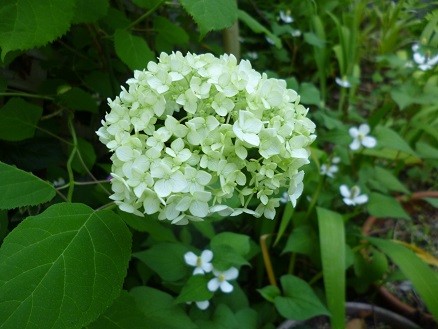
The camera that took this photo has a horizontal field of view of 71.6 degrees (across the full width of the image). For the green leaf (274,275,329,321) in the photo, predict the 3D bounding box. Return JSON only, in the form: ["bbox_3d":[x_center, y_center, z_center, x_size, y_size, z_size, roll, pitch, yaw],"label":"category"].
[{"bbox_3d":[0.104,0.167,0.372,0.067,0.014,0.049,19,52,15],"label":"green leaf"}]

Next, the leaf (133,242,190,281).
[{"bbox_3d":[-0.068,0.120,0.376,0.082,0.014,0.049,0,49,8],"label":"leaf"}]

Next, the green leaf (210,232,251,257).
[{"bbox_3d":[0.015,0.101,0.385,0.051,0.010,0.033,8,50,7],"label":"green leaf"}]

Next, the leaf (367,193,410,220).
[{"bbox_3d":[0.217,0.056,0.389,0.054,0.014,0.047,27,48,18],"label":"leaf"}]

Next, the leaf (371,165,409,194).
[{"bbox_3d":[0.247,0.026,0.437,0.057,0.012,0.048,30,46,24],"label":"leaf"}]

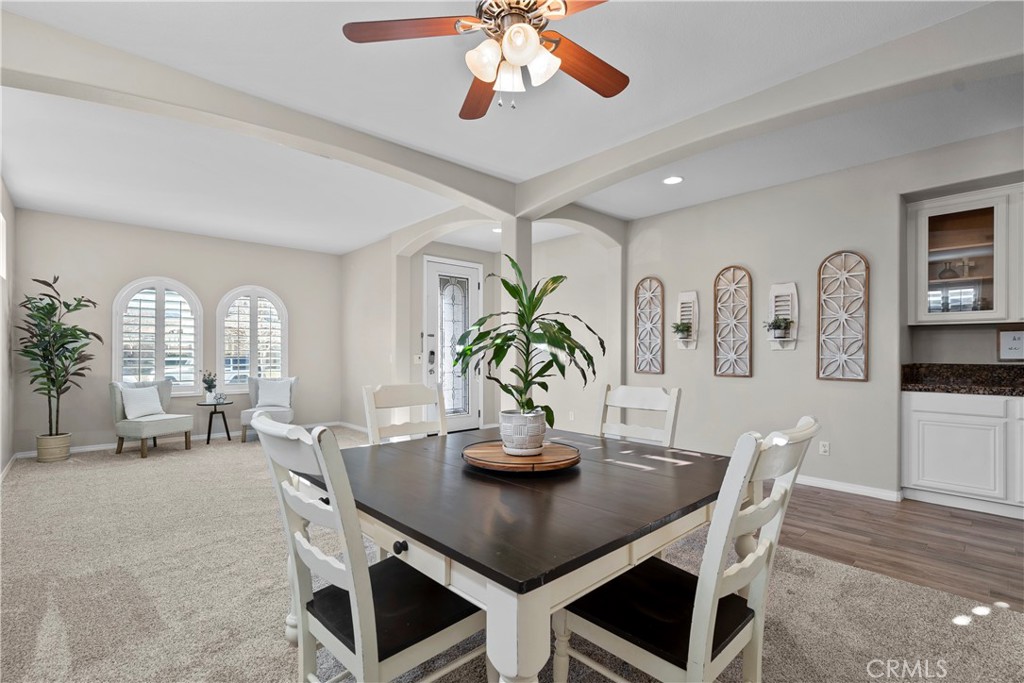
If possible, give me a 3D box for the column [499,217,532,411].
[{"bbox_3d":[0.051,0.057,4.342,0.197,2.440,0.217,1,-2,-42],"label":"column"}]

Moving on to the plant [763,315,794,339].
[{"bbox_3d":[2.435,-0.133,4.149,0.170,0.215,0.235,1,-2,-42],"label":"plant"}]

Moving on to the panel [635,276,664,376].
[{"bbox_3d":[1.575,-0.183,5.181,0.030,1.105,0.362,1,-1,-43],"label":"panel"}]

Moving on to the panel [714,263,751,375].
[{"bbox_3d":[2.199,-0.199,4.522,0.030,1.105,0.362,1,-1,-43],"label":"panel"}]

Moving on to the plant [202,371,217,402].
[{"bbox_3d":[-3.884,0.578,5.848,0.190,0.430,0.180,1,-2,-42],"label":"plant"}]

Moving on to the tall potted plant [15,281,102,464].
[{"bbox_3d":[-4.957,0.284,4.998,0.680,2.020,0.620,1,-1,-43],"label":"tall potted plant"}]

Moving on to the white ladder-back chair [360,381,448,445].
[{"bbox_3d":[-0.429,0.741,2.260,0.460,1.025,0.540,1,-1,-38],"label":"white ladder-back chair"}]

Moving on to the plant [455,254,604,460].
[{"bbox_3d":[0.071,0.048,1.808,0.580,0.765,0.520,0,-1,0],"label":"plant"}]

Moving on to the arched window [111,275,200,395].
[{"bbox_3d":[-4.454,-0.049,5.781,0.910,1.542,0.100,1,-1,-43],"label":"arched window"}]

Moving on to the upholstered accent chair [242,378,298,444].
[{"bbox_3d":[-3.295,0.898,6.192,0.620,0.810,0.640,1,-1,-18],"label":"upholstered accent chair"}]

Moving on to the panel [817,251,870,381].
[{"bbox_3d":[2.814,-0.218,3.872,0.030,1.105,0.362,1,-1,-43],"label":"panel"}]

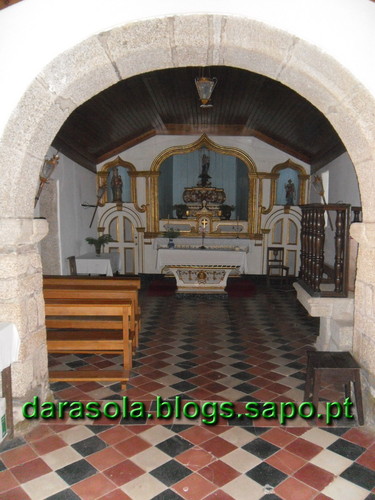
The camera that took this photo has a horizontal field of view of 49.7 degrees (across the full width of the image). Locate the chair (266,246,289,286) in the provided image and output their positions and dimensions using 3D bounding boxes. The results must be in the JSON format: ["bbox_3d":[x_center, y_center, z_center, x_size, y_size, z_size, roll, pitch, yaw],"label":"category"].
[{"bbox_3d":[2.140,0.428,9.600,0.440,0.940,0.460,0,4,2],"label":"chair"}]

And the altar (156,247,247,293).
[{"bbox_3d":[0.310,0.425,8.550,1.800,0.880,0.680,0,4,3],"label":"altar"}]

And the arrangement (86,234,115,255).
[{"bbox_3d":[-1.970,-0.098,9.100,0.580,0.460,0.460,0,4,0],"label":"arrangement"}]

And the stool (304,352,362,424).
[{"bbox_3d":[1.157,1.086,3.245,0.390,0.430,0.390,0,5,7],"label":"stool"}]

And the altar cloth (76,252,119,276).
[{"bbox_3d":[-1.980,0.322,8.950,0.740,0.370,1.100,0,4,2],"label":"altar cloth"}]

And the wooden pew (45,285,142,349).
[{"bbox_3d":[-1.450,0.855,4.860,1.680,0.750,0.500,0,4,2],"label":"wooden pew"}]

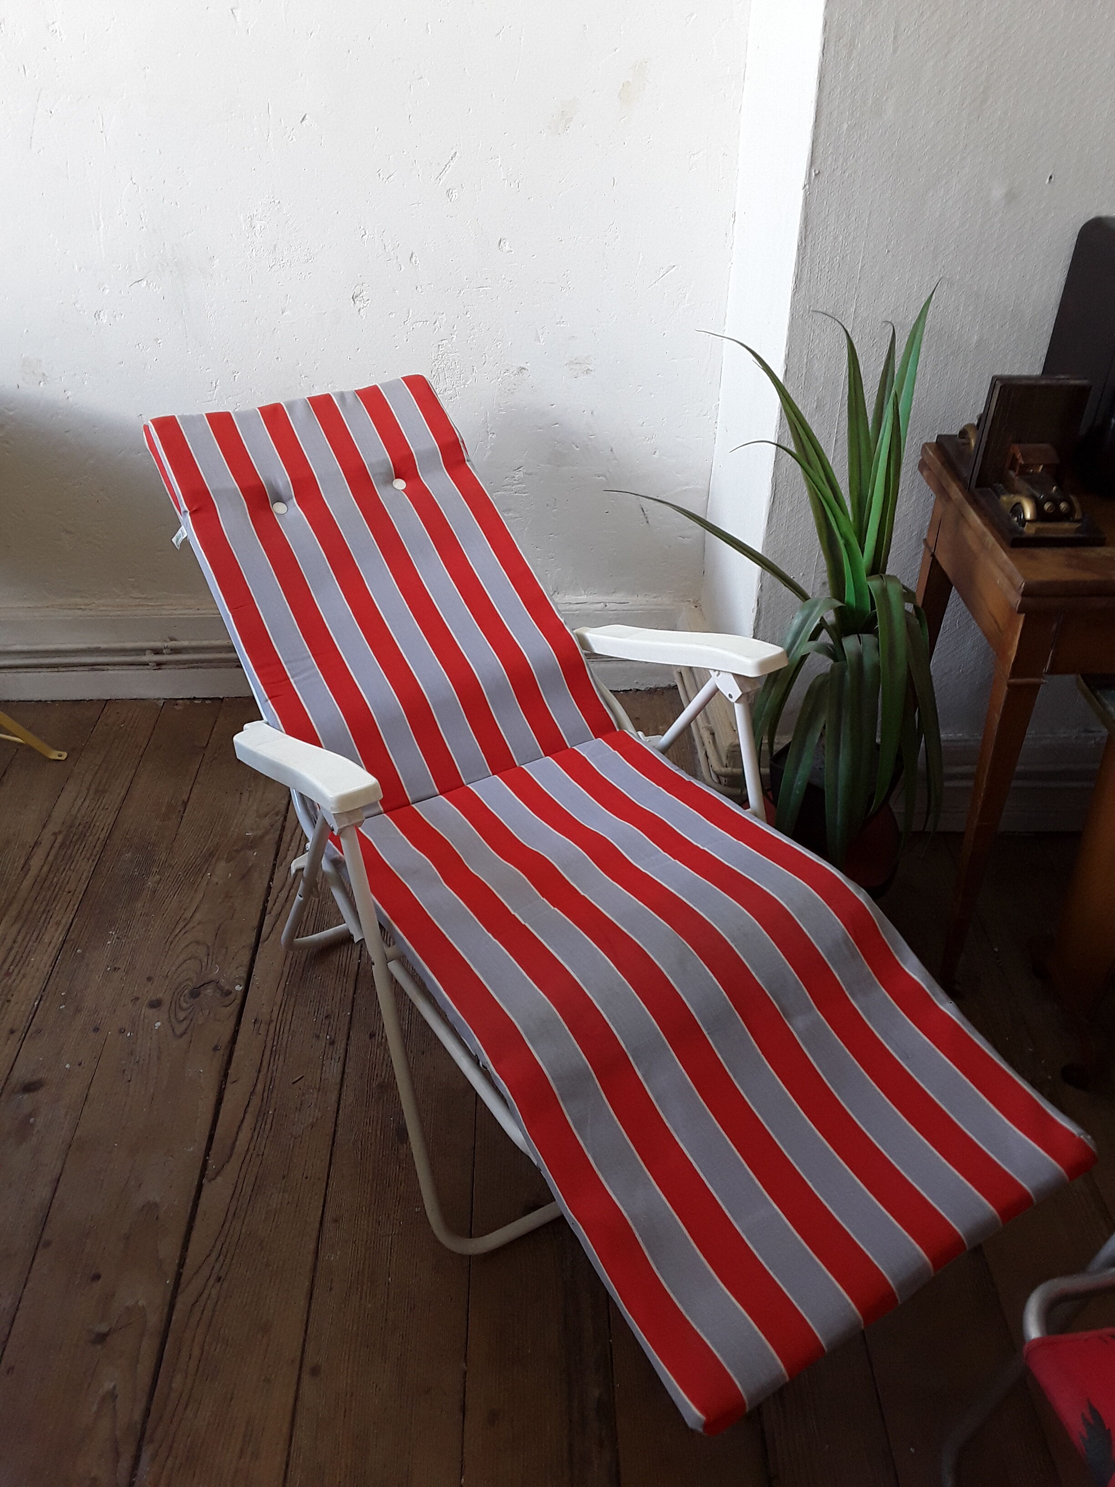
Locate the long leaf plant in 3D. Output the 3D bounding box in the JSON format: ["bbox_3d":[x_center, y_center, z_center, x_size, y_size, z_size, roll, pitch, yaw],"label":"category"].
[{"bbox_3d":[0.347,-0.124,1.671,0.510,1.000,0.400,-1,38,-1],"label":"long leaf plant"}]

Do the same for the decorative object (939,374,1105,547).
[{"bbox_3d":[0.598,-0.392,1.471,0.118,0.158,0.303,-1,38,-1],"label":"decorative object"}]

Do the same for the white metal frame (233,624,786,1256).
[{"bbox_3d":[-0.030,0.163,1.599,0.600,0.660,0.650,-18,42,-21],"label":"white metal frame"}]

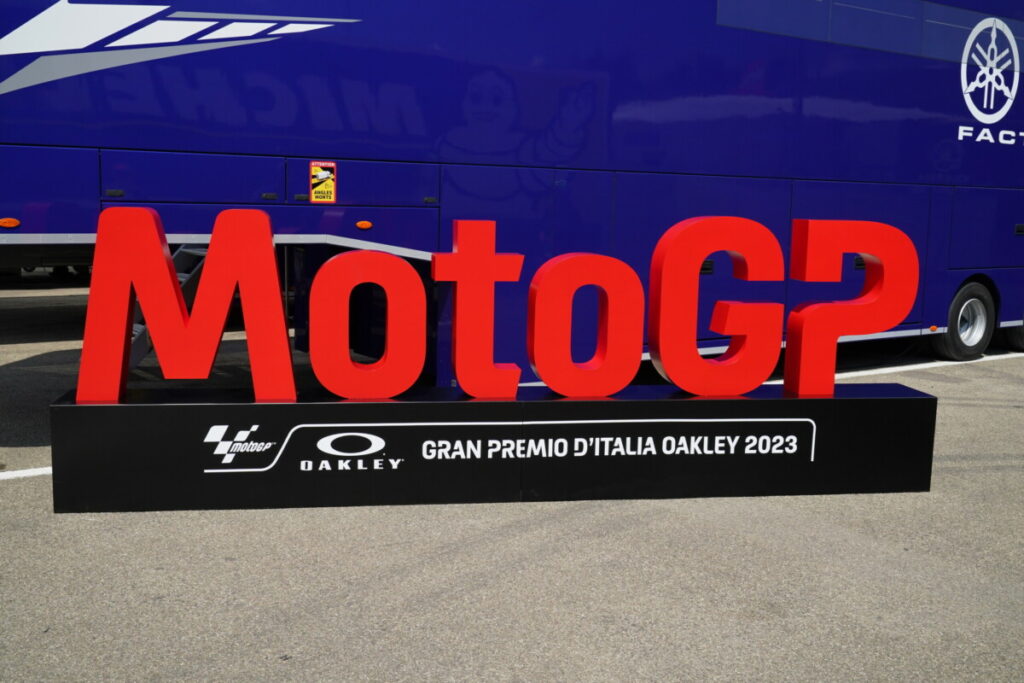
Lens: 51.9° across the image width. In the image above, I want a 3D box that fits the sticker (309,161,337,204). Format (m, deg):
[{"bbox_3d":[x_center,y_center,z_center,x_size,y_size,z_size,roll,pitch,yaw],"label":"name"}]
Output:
[{"bbox_3d":[-1.112,-0.937,6.193,0.170,0.250,0.008,-4,10,-35],"label":"sticker"}]

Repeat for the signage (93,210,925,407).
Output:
[{"bbox_3d":[0.039,-0.187,5.284,4.205,0.913,0.194,0,8,-10],"label":"signage"}]

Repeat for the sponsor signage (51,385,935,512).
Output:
[{"bbox_3d":[0.026,0.517,5.384,4.395,0.510,0.405,0,8,-10],"label":"sponsor signage"}]

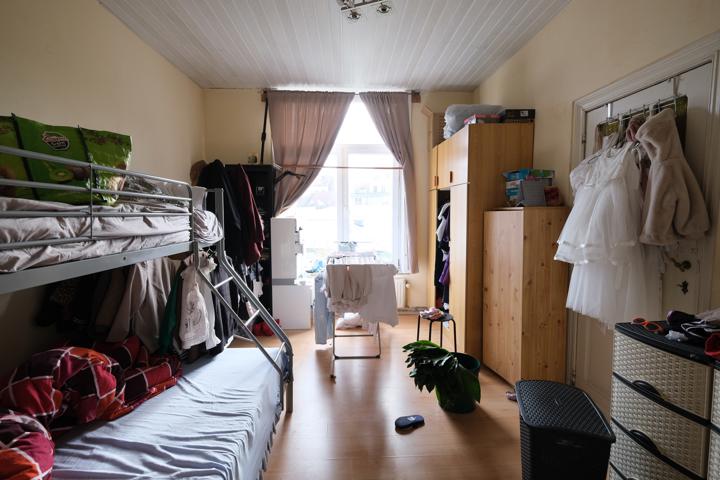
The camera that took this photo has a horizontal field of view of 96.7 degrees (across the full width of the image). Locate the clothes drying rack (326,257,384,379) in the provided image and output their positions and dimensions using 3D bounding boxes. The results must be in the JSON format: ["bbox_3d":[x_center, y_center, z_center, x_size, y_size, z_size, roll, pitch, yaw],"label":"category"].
[{"bbox_3d":[-0.038,0.697,3.298,0.556,0.967,0.988,-1,4,-5],"label":"clothes drying rack"}]

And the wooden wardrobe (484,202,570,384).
[{"bbox_3d":[1.451,0.469,2.838,0.412,1.466,0.587,-1,4,-5],"label":"wooden wardrobe"}]

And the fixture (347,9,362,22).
[{"bbox_3d":[-0.044,-1.746,2.498,0.123,0.103,0.123,-1,4,-5],"label":"fixture"}]

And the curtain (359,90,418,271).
[{"bbox_3d":[0.403,-0.742,4.305,0.792,2.408,0.144,-1,4,-5],"label":"curtain"}]

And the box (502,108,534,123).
[{"bbox_3d":[1.519,-1.205,3.245,0.350,0.154,0.268,-1,4,-5],"label":"box"}]

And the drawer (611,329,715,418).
[{"bbox_3d":[1.334,0.512,1.279,0.360,0.211,0.381,-1,4,-5],"label":"drawer"}]

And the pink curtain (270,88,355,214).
[{"bbox_3d":[-0.646,-1.118,4.188,1.101,1.626,0.154,-1,4,-5],"label":"pink curtain"}]

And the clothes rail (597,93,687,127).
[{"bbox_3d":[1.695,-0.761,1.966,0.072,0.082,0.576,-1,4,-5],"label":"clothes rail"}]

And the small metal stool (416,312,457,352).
[{"bbox_3d":[0.710,0.957,3.088,0.381,0.468,0.391,-1,4,-5],"label":"small metal stool"}]

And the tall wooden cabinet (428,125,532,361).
[{"bbox_3d":[1.313,-0.013,3.765,0.628,2.295,1.224,-1,4,-5],"label":"tall wooden cabinet"}]

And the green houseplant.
[{"bbox_3d":[0.626,1.005,2.474,0.566,0.463,0.432,-1,4,-5],"label":"green houseplant"}]

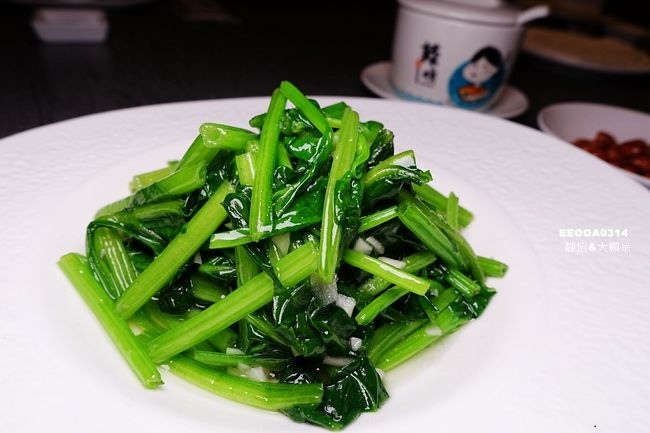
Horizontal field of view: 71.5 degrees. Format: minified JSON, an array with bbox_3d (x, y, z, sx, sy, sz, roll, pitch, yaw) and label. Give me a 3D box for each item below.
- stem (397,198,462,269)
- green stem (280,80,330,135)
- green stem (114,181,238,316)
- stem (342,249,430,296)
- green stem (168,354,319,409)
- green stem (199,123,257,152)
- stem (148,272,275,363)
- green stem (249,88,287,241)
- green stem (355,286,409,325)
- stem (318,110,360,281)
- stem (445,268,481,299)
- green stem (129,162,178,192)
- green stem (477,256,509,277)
[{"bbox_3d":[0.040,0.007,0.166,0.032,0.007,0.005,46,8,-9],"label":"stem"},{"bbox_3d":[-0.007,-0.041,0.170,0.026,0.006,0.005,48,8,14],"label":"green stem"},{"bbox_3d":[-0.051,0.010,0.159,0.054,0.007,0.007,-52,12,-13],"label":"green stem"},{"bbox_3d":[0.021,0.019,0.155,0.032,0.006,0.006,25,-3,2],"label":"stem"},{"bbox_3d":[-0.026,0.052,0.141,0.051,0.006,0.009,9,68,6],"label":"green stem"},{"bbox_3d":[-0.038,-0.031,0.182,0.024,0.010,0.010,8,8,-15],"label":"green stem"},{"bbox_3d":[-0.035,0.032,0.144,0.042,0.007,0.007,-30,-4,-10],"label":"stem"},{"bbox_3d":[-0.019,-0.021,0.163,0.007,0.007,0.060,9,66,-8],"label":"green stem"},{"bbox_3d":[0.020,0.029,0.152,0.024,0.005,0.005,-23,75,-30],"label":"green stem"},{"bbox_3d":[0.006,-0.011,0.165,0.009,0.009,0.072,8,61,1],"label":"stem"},{"bbox_3d":[0.051,0.025,0.168,0.017,0.006,0.005,34,3,-16],"label":"stem"},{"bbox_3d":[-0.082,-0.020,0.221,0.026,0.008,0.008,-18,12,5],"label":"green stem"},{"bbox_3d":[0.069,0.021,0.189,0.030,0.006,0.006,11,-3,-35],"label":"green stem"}]

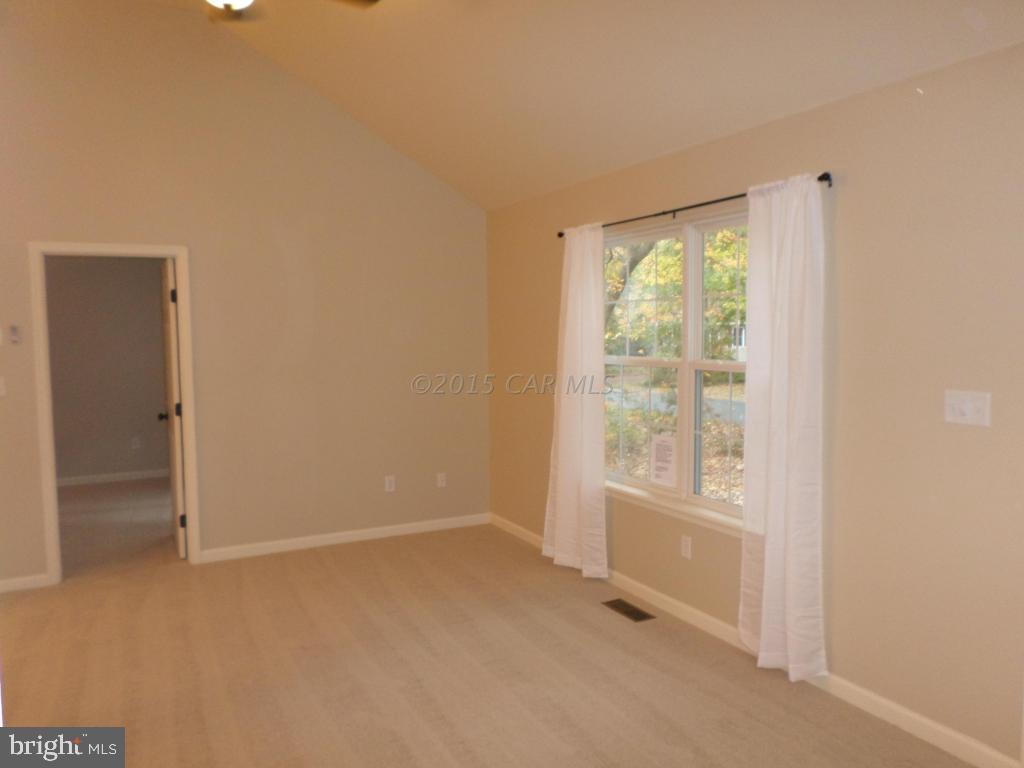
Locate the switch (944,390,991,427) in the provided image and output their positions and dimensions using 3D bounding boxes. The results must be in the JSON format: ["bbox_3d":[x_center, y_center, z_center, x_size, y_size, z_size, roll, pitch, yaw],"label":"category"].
[{"bbox_3d":[1.603,0.085,2.609,0.012,0.116,0.158,-3,5,-29],"label":"switch"}]

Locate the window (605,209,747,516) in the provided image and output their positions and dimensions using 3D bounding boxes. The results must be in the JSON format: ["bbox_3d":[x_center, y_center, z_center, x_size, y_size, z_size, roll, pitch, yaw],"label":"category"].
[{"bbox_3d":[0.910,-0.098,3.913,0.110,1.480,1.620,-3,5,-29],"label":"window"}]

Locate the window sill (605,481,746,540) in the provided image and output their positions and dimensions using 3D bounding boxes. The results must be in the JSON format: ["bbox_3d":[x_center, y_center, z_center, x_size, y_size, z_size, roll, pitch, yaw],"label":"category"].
[{"bbox_3d":[0.938,0.683,3.905,0.097,0.072,1.716,-3,5,-29],"label":"window sill"}]

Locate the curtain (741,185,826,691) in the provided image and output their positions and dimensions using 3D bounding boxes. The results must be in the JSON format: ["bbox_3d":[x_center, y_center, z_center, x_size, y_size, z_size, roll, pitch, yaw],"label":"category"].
[{"bbox_3d":[1.166,0.195,3.245,0.136,2.122,0.452,-3,5,-29],"label":"curtain"}]

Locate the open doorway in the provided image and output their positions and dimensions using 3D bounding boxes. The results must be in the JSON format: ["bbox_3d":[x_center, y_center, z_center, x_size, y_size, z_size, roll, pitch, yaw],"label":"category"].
[{"bbox_3d":[-2.488,0.179,4.689,0.864,2.076,0.131,-3,5,-29],"label":"open doorway"}]

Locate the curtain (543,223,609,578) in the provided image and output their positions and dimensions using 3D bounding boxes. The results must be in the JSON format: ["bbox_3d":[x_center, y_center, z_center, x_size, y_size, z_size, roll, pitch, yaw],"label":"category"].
[{"bbox_3d":[0.398,0.118,4.650,0.130,2.140,0.620,-3,5,-29],"label":"curtain"}]

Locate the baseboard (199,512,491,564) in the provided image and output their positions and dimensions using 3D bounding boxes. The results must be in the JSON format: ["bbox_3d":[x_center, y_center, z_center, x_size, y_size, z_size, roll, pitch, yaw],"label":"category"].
[{"bbox_3d":[-1.127,1.117,5.440,2.161,0.083,0.017,-3,5,-29],"label":"baseboard"}]

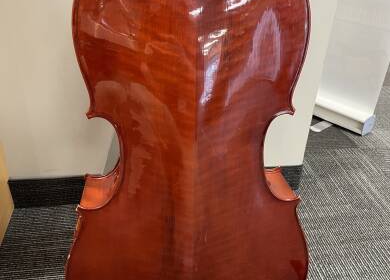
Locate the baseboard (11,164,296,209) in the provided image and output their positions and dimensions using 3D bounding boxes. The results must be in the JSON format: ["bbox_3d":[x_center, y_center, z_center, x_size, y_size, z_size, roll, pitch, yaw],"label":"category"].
[{"bbox_3d":[-0.091,0.130,1.149,0.841,0.094,0.020,-2,30,-9],"label":"baseboard"}]

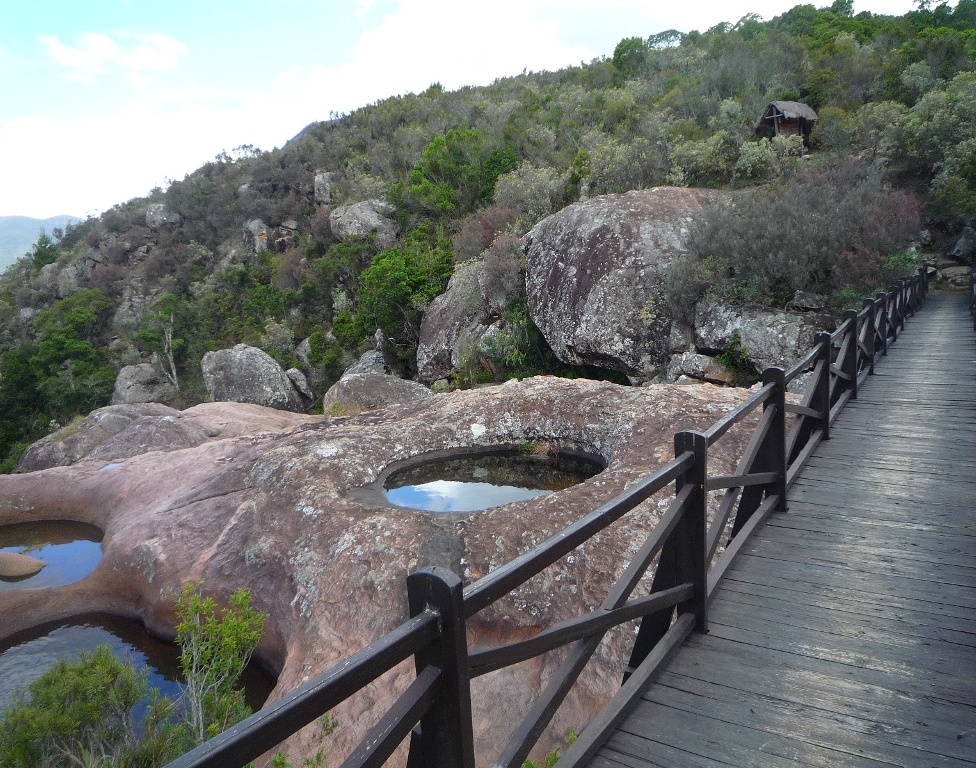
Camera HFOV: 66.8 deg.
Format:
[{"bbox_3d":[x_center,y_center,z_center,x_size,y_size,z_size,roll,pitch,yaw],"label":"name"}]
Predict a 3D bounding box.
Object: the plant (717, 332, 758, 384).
[{"bbox_3d":[4.384,-0.436,13.000,0.720,0.950,0.650,-1,7,19],"label":"plant"}]

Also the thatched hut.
[{"bbox_3d":[16.942,-14.489,42.000,2.800,2.800,2.300,-6,7,-30],"label":"thatched hut"}]

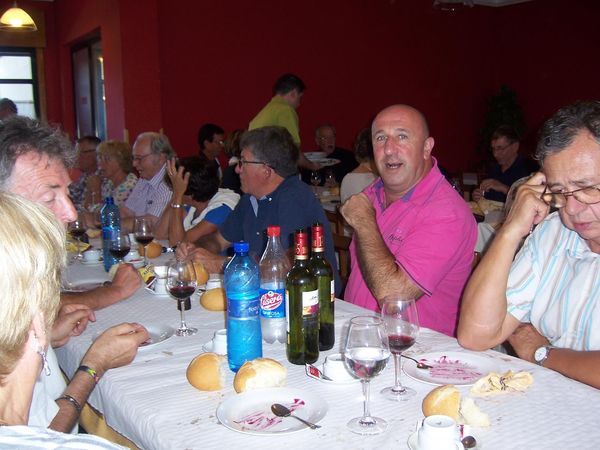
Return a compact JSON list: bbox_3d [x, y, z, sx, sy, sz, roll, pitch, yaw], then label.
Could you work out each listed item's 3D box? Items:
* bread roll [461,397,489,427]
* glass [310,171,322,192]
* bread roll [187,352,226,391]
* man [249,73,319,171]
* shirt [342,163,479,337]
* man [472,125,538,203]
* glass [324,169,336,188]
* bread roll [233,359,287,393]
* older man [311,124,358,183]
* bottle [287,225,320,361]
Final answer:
[{"bbox_3d":[0.309,0.329,1.100,0.055,0.038,0.055,-1,8,0],"label":"bread roll"},{"bbox_3d":[0.137,-0.340,5.200,0.083,0.198,0.083,-1,8,0],"label":"glass"},{"bbox_3d":[-0.206,0.312,1.361,0.080,0.068,0.080,1,8,11],"label":"bread roll"},{"bbox_3d":[-0.120,-0.215,4.405,0.580,1.660,0.520,-5,9,-25],"label":"man"},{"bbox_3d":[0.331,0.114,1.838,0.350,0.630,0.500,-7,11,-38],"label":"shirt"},{"bbox_3d":[1.260,-0.003,4.109,0.750,1.300,0.550,-7,10,-36],"label":"man"},{"bbox_3d":[0.239,-0.319,4.850,0.077,0.190,0.077,-1,8,0],"label":"glass"},{"bbox_3d":[-0.079,0.300,1.247,0.103,0.060,0.080,-1,8,0],"label":"bread roll"},{"bbox_3d":[0.251,-0.179,5.500,0.520,1.360,0.650,1,8,9],"label":"older man"},{"bbox_3d":[0.006,0.159,1.397,0.075,0.294,0.075,-1,8,0],"label":"bottle"}]

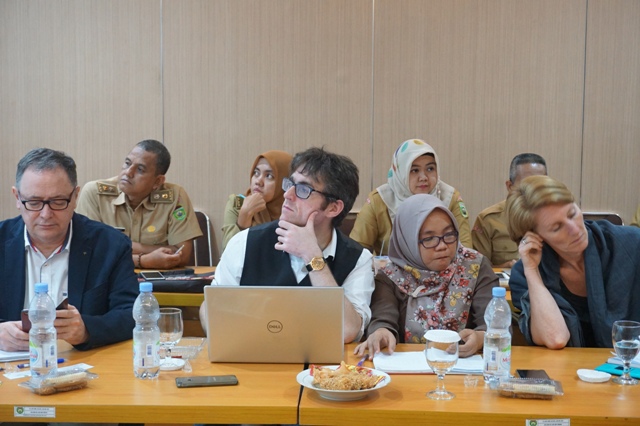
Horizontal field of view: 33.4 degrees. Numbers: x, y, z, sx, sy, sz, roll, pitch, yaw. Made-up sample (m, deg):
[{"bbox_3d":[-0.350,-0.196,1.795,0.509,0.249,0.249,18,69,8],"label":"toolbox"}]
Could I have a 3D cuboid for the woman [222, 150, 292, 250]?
[{"bbox_3d":[-0.223,0.361,4.371,0.500,1.210,0.740,3,7,18],"label":"woman"}]

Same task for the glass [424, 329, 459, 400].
[{"bbox_3d":[0.286,0.354,2.515,0.082,0.158,0.082,0,7,0],"label":"glass"}]

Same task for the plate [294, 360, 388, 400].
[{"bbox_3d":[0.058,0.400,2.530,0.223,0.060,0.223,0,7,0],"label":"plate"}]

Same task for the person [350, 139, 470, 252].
[{"bbox_3d":[0.378,0.341,4.338,0.520,1.267,0.740,0,7,0],"label":"person"}]

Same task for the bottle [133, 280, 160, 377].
[{"bbox_3d":[-0.427,0.292,2.667,0.067,0.237,0.067,0,7,0],"label":"bottle"}]

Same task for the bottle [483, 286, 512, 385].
[{"bbox_3d":[0.438,0.301,2.647,0.067,0.236,0.067,0,7,0],"label":"bottle"}]

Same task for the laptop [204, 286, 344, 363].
[{"bbox_3d":[-0.109,0.279,2.846,0.350,0.227,0.327,1,7,2],"label":"laptop"}]

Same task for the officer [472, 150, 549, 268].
[{"bbox_3d":[0.890,0.371,4.351,0.540,1.211,0.740,0,7,-5],"label":"officer"}]

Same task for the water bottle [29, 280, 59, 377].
[{"bbox_3d":[-0.687,0.291,2.672,0.068,0.233,0.068,0,7,0],"label":"water bottle"}]

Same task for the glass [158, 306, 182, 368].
[{"bbox_3d":[-0.388,0.324,2.770,0.074,0.150,0.074,0,7,0],"label":"glass"}]

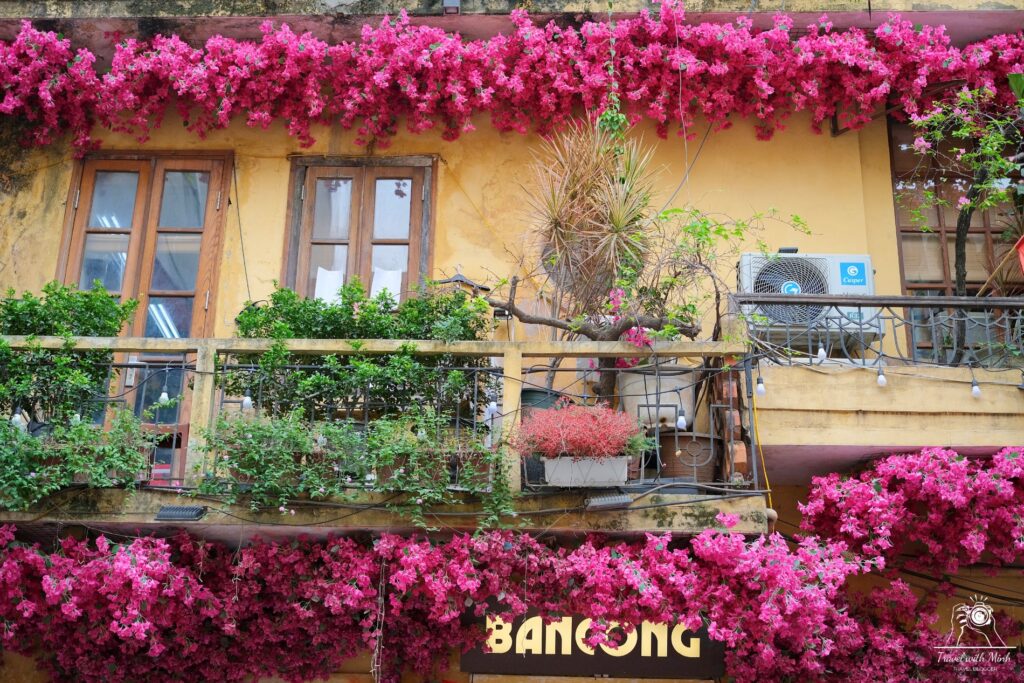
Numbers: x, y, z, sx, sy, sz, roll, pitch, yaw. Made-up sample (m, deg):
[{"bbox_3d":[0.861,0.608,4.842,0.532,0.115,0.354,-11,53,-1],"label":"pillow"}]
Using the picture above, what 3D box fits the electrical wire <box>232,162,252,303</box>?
[{"bbox_3d":[-1.763,-0.725,9.308,0.200,0.985,0.040,1,-21,3],"label":"electrical wire"}]

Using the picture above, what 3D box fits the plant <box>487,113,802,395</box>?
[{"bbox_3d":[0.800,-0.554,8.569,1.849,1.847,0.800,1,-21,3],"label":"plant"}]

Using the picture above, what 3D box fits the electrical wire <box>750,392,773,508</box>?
[{"bbox_3d":[1.369,0.595,7.791,0.074,0.653,0.040,1,-21,3],"label":"electrical wire"}]

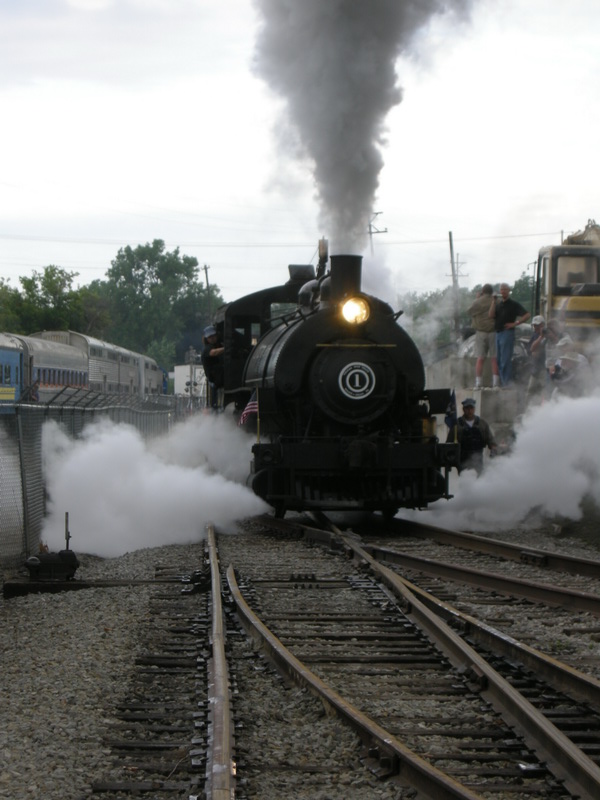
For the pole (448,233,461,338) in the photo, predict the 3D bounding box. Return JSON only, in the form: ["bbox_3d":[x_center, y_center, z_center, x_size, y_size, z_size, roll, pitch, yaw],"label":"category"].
[{"bbox_3d":[8.010,-3.477,150.000,0.320,10.400,0.320,-3,0,0],"label":"pole"}]

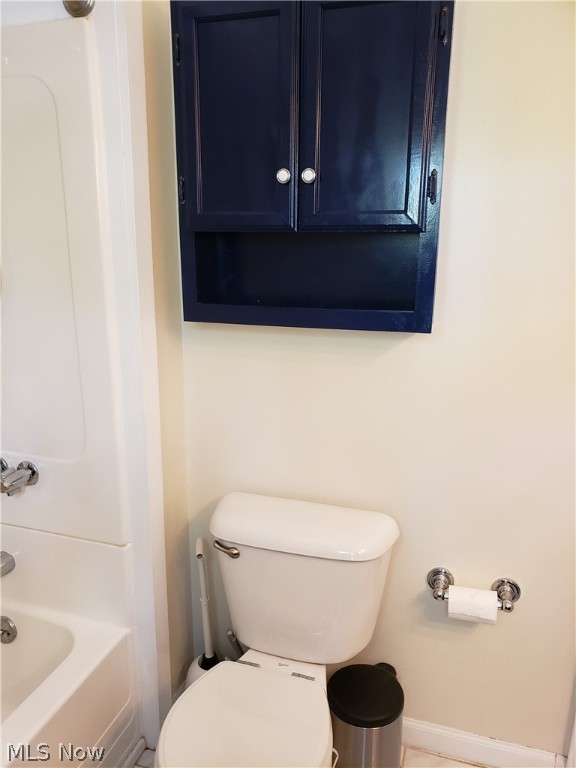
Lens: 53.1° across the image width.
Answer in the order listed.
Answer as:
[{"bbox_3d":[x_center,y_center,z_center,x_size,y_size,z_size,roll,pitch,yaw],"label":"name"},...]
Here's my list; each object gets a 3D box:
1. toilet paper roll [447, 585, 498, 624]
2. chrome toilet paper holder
[{"bbox_3d":[0.442,0.527,1.378,0.108,0.075,0.075,5,15,17],"label":"toilet paper roll"},{"bbox_3d":[0.451,0.510,1.402,0.223,0.066,0.085,5,15,17],"label":"chrome toilet paper holder"}]

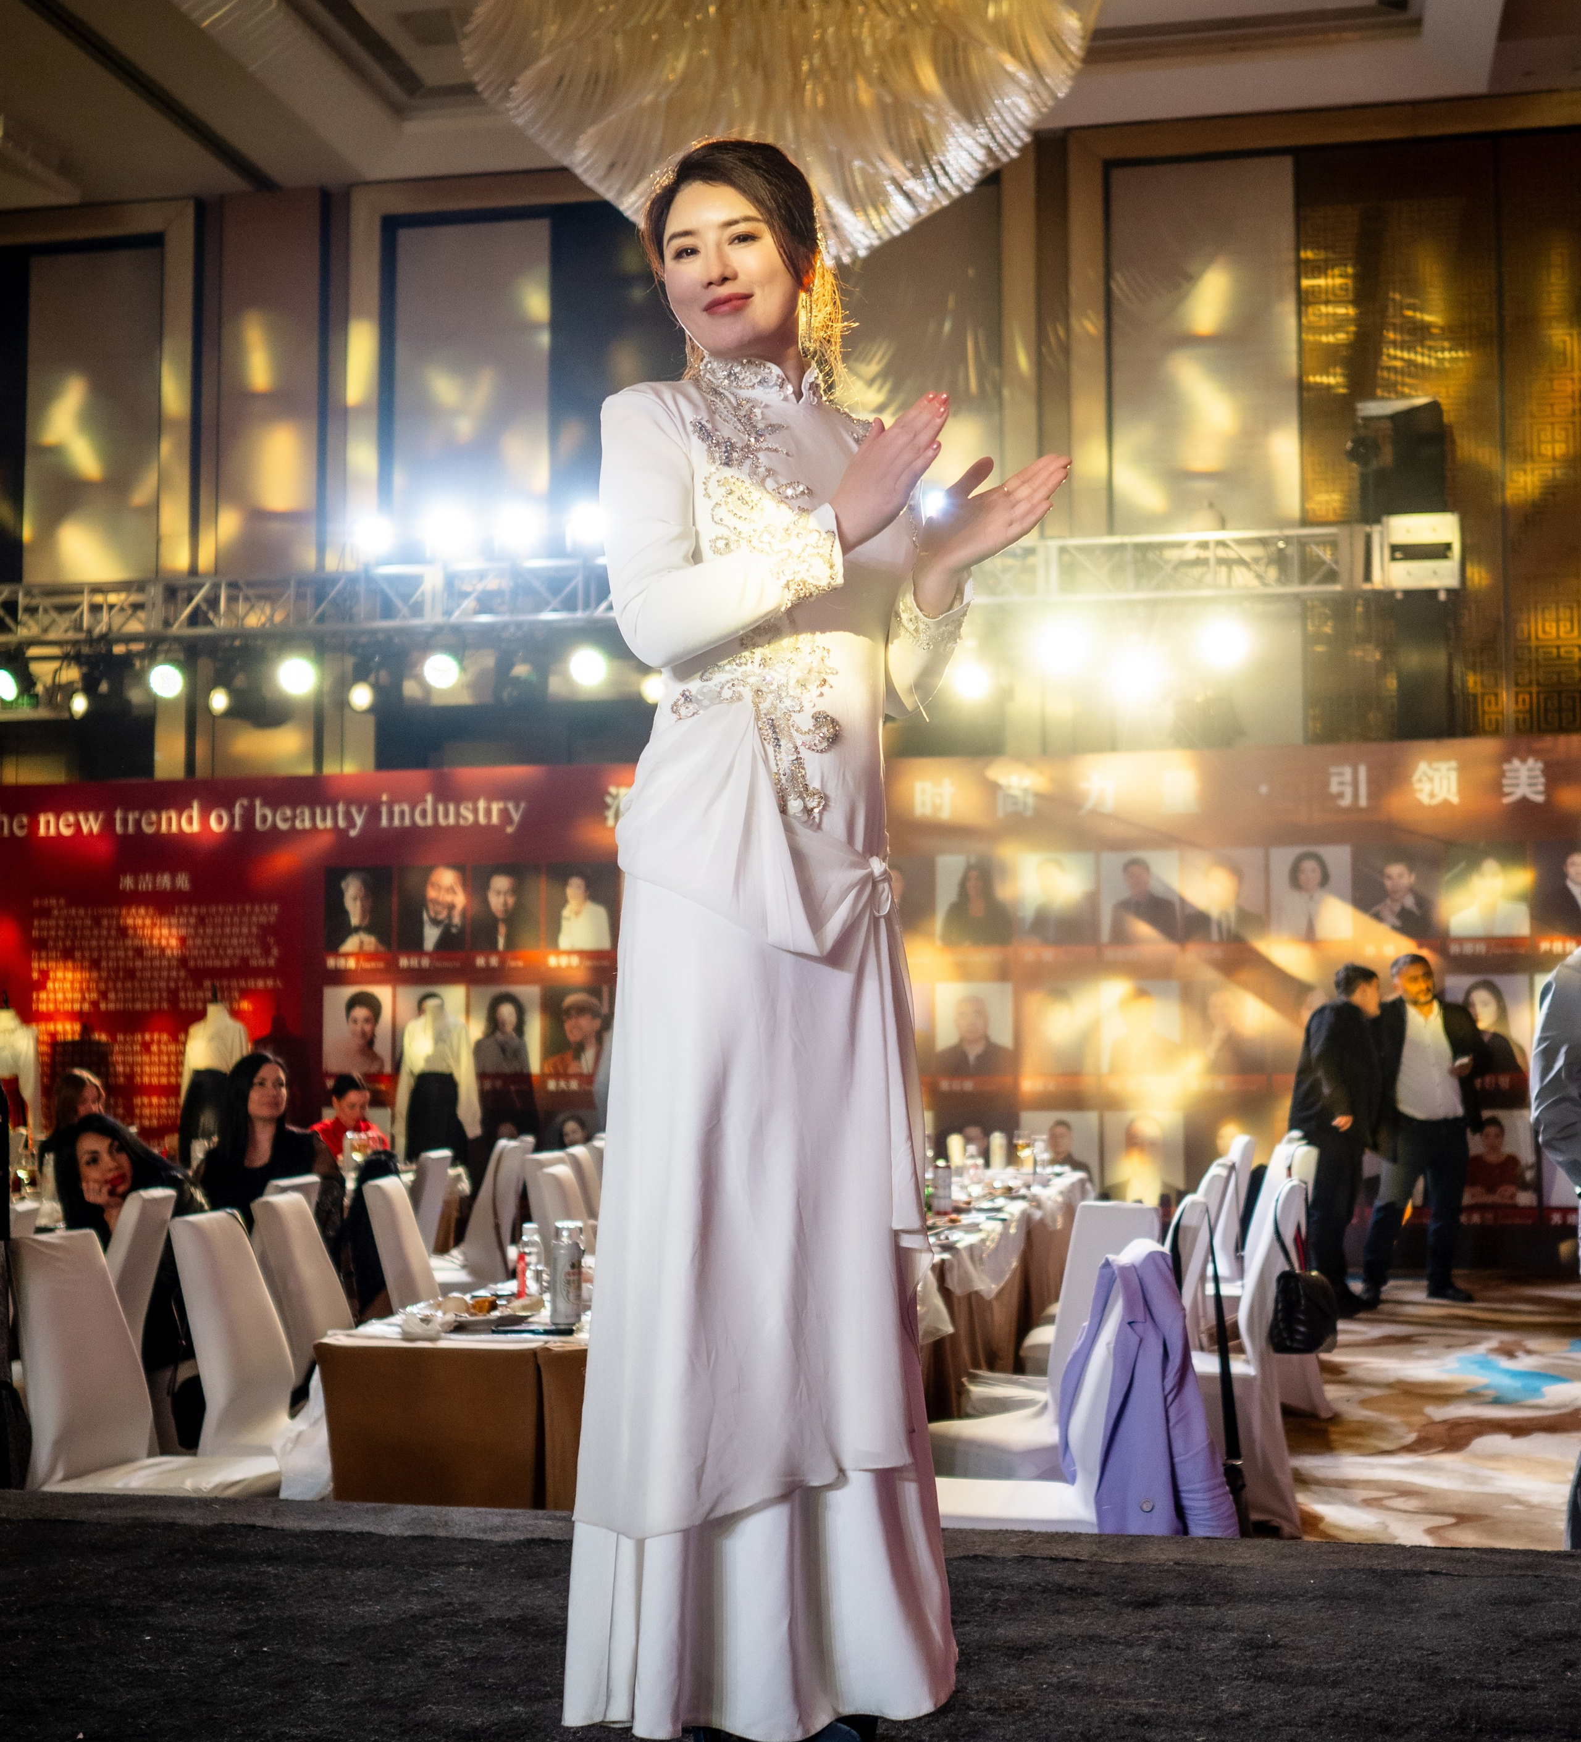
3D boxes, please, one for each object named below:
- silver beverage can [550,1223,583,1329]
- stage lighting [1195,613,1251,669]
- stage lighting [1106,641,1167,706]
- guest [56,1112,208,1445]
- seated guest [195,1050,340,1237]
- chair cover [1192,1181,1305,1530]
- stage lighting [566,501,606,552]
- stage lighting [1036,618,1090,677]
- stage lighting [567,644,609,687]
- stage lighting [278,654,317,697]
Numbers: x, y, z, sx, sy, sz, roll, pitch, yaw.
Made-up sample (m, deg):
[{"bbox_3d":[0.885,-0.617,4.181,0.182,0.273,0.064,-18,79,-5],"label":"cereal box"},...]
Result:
[{"bbox_3d":[-0.485,0.880,4.487,0.067,0.212,0.067,0,-4,0],"label":"silver beverage can"},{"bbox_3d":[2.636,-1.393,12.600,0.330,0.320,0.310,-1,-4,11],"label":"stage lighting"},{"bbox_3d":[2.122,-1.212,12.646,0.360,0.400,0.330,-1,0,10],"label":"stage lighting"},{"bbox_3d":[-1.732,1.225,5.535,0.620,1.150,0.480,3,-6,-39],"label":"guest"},{"bbox_3d":[-1.611,1.225,6.438,0.500,1.309,0.750,2,-5,-24],"label":"seated guest"},{"bbox_3d":[1.171,1.365,6.001,0.590,0.965,0.440,-1,-4,12],"label":"chair cover"},{"bbox_3d":[-1.312,-2.216,13.359,0.280,0.340,0.280,0,3,-6],"label":"stage lighting"},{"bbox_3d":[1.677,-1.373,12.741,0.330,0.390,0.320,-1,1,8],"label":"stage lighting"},{"bbox_3d":[-1.311,-1.322,13.350,0.270,0.280,0.290,0,-4,0],"label":"stage lighting"},{"bbox_3d":[-3.288,-1.306,13.800,0.270,0.290,0.290,0,-4,-5],"label":"stage lighting"}]

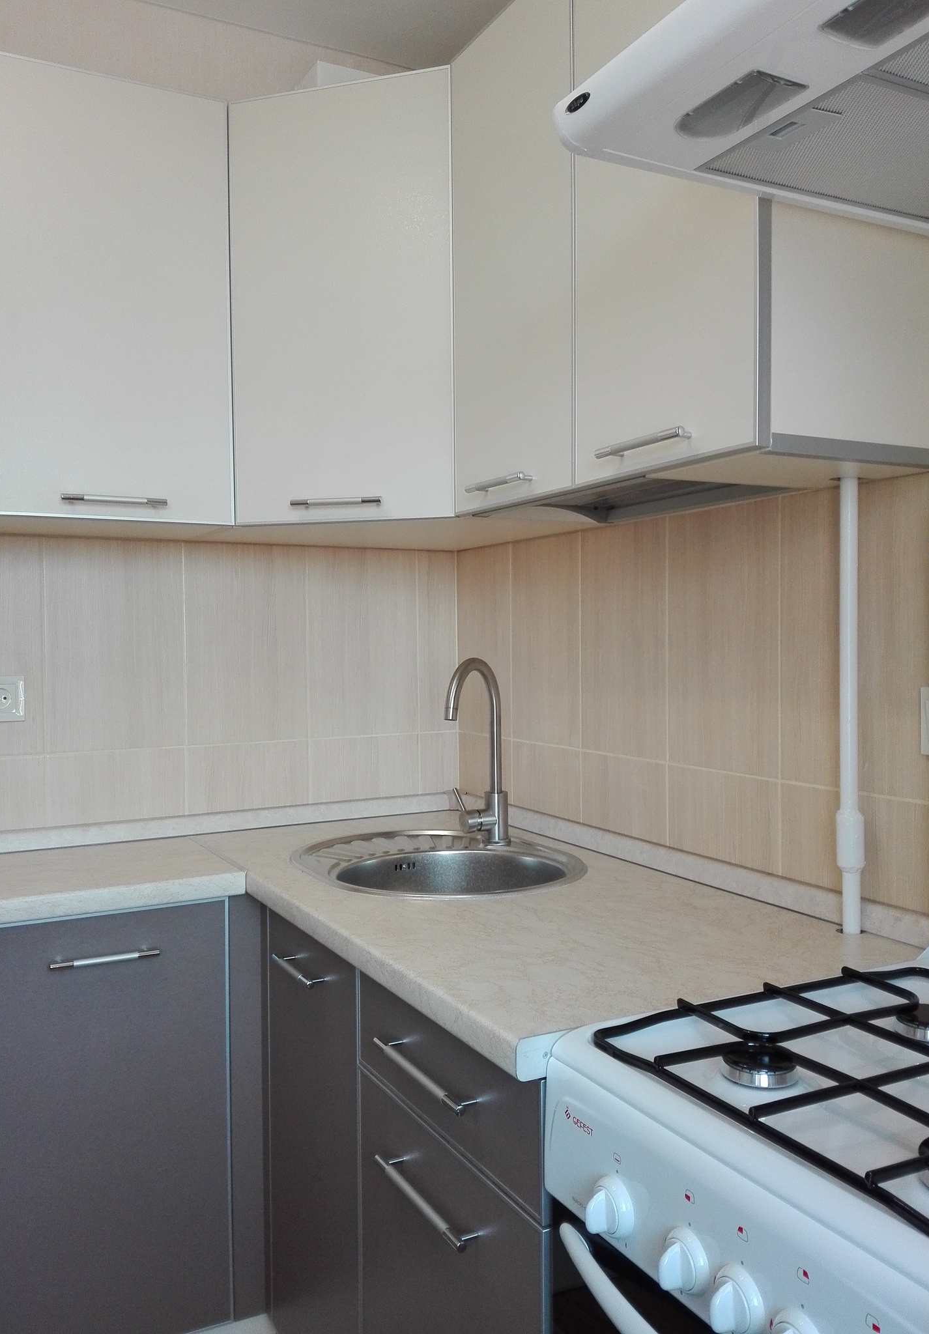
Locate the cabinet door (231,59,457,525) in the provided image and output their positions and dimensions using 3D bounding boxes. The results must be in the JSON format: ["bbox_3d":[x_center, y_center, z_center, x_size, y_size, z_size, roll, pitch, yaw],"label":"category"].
[{"bbox_3d":[-0.211,-0.614,1.777,0.404,0.731,0.020,0,1,17],"label":"cabinet door"}]

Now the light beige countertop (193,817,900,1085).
[{"bbox_3d":[0.015,0.346,1.635,0.599,0.041,1.222,-1,2,-29],"label":"light beige countertop"}]

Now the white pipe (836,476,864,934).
[{"bbox_3d":[0.481,0.047,1.304,0.034,0.568,0.034,-1,2,-29],"label":"white pipe"}]

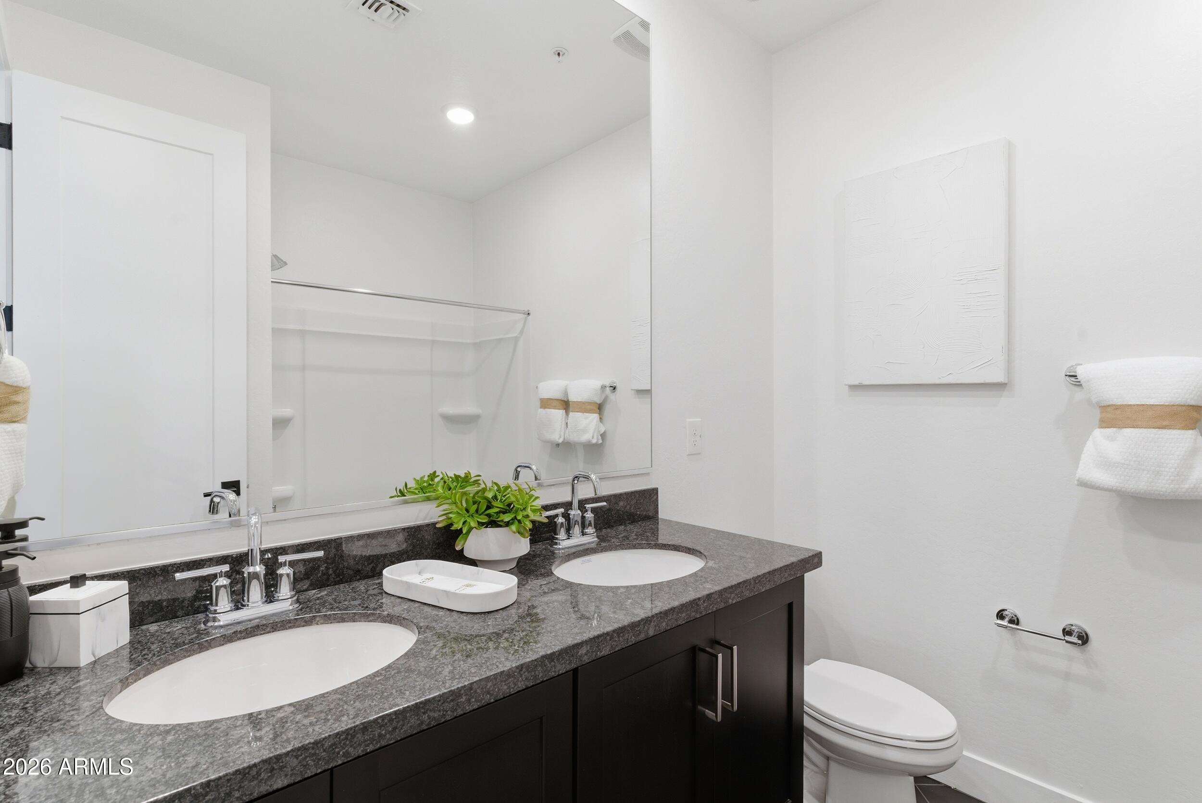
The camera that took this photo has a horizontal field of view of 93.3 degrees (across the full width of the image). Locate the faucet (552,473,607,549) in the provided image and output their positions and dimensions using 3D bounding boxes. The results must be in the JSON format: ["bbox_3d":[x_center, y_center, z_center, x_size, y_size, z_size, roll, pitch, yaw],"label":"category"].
[{"bbox_3d":[-0.041,0.289,1.526,0.225,0.205,0.132,0,0,-42],"label":"faucet"}]

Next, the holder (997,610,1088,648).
[{"bbox_3d":[1.303,0.681,1.693,0.072,0.058,0.222,0,0,-42],"label":"holder"}]

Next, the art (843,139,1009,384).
[{"bbox_3d":[1.091,-0.436,1.949,0.038,0.757,0.502,0,0,-42],"label":"art"}]

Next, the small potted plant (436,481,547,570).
[{"bbox_3d":[-0.247,0.293,1.349,0.250,0.197,0.235,0,0,0],"label":"small potted plant"}]

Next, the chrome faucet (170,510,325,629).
[{"bbox_3d":[-0.611,0.290,1.013,0.230,0.205,0.132,0,0,-42],"label":"chrome faucet"}]

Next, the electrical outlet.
[{"bbox_3d":[0.336,0.129,2.031,0.079,0.123,0.007,0,0,-42],"label":"electrical outlet"}]

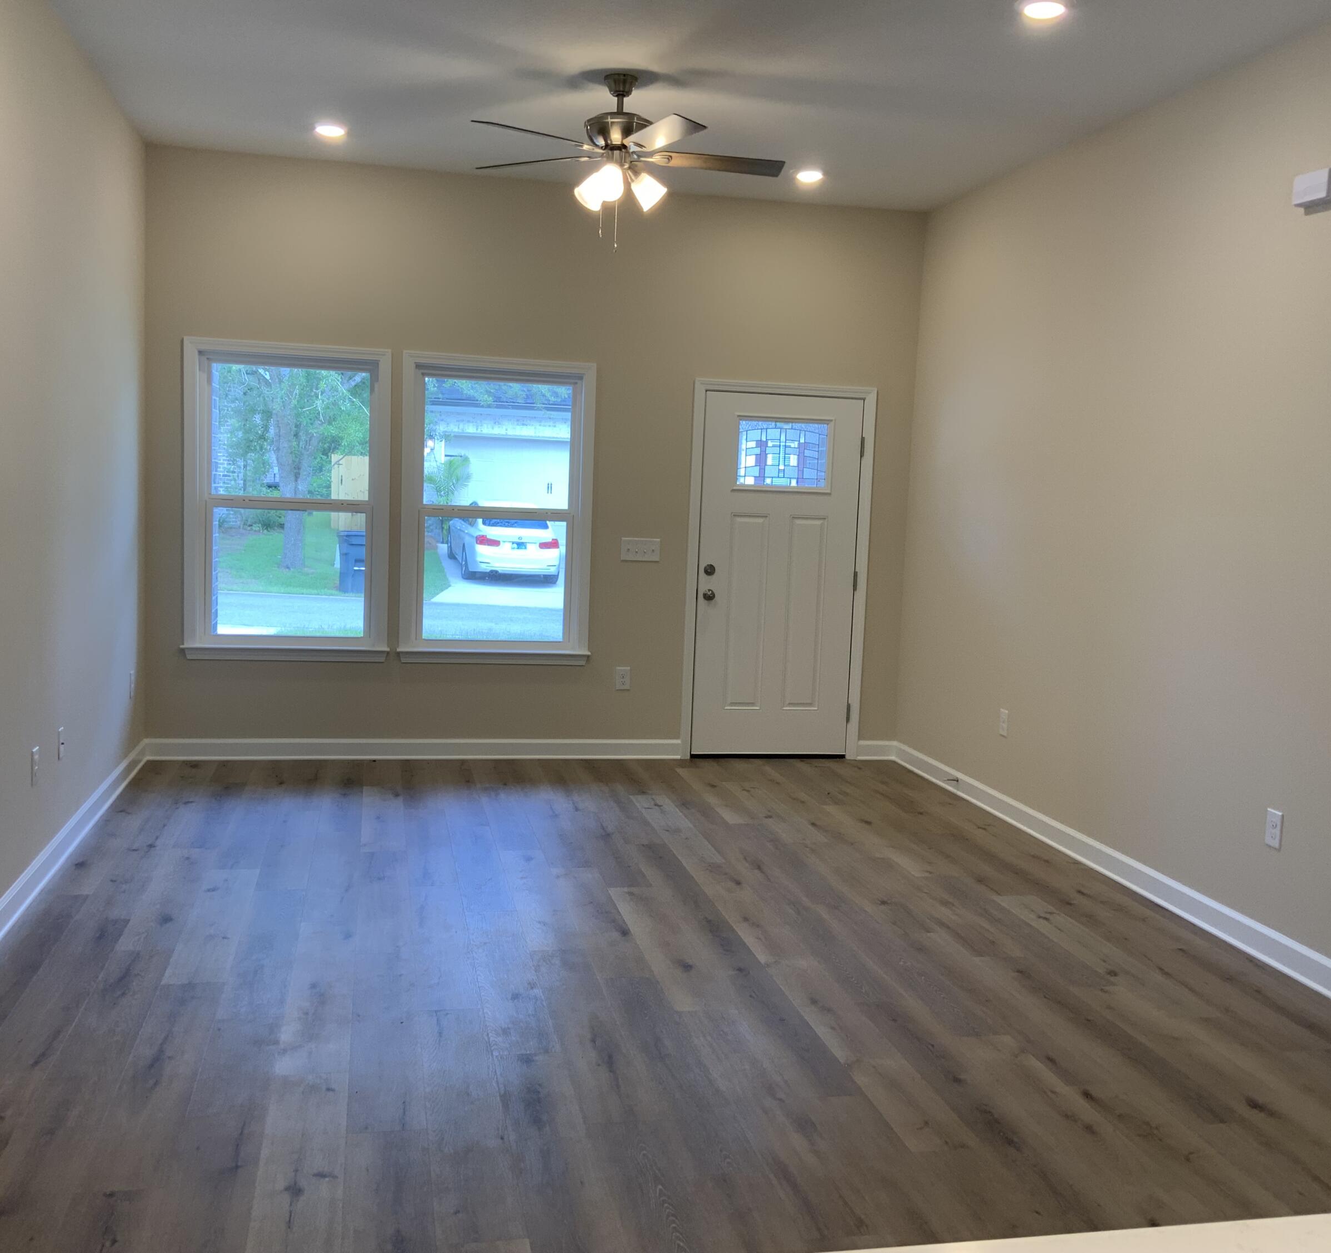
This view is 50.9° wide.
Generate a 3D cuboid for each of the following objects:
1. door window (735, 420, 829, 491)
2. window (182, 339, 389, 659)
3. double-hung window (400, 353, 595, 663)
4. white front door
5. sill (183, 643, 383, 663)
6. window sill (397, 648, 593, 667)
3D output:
[{"bbox_3d":[0.650,-0.952,7.739,0.521,0.360,0.030,1,6,-12],"label":"door window"},{"bbox_3d":[-1.952,-0.635,7.250,1.034,1.632,0.100,1,6,-12],"label":"window"},{"bbox_3d":[-0.889,-0.607,7.472,1.029,1.627,0.100,1,6,-12],"label":"double-hung window"},{"bbox_3d":[0.624,-0.275,7.822,0.903,2.009,0.045,1,6,-12],"label":"white front door"},{"bbox_3d":[-1.974,0.146,7.298,1.057,0.073,0.070,1,6,-12],"label":"sill"},{"bbox_3d":[-0.911,0.170,7.520,1.038,0.075,0.070,1,6,-12],"label":"window sill"}]

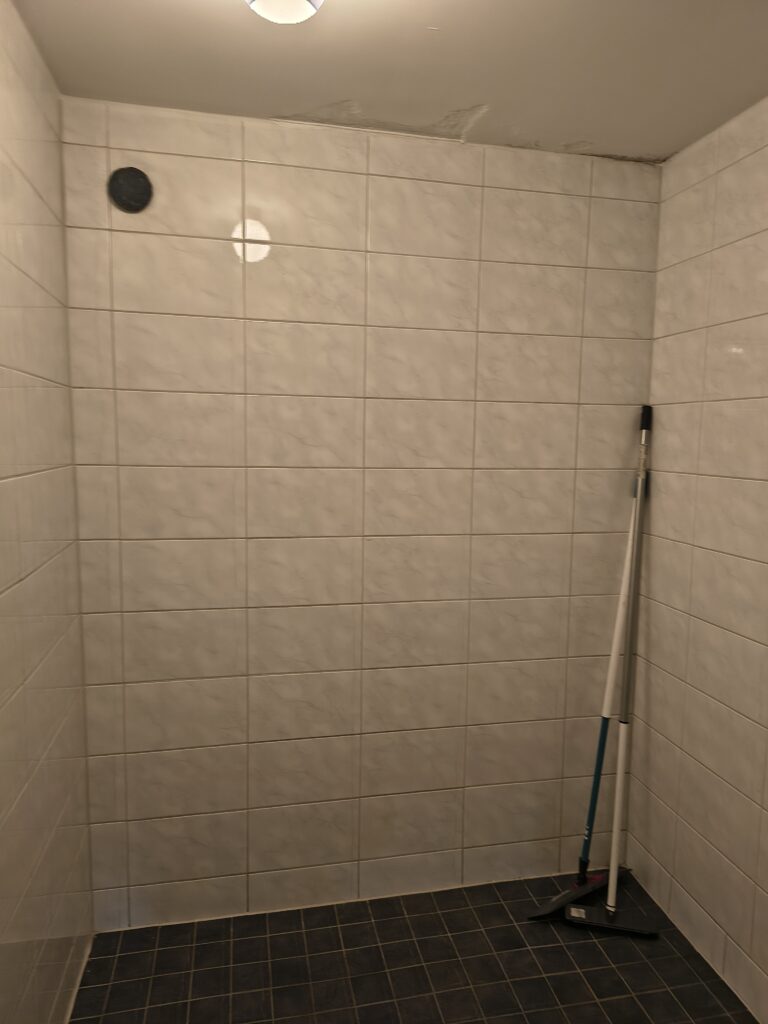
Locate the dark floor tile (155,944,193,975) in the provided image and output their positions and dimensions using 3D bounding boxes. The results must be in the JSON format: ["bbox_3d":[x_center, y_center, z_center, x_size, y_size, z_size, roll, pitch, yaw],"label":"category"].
[{"bbox_3d":[-0.567,1.218,1.920,0.099,0.009,0.099,-1,7,-13],"label":"dark floor tile"}]

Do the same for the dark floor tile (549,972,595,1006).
[{"bbox_3d":[0.481,1.230,1.826,0.097,0.009,0.097,0,6,-12],"label":"dark floor tile"}]

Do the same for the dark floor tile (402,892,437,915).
[{"bbox_3d":[0.103,1.201,2.172,0.099,0.009,0.099,-1,7,-13],"label":"dark floor tile"}]

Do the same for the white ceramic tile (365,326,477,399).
[{"bbox_3d":[0.109,-0.423,2.036,0.329,0.197,0.009,0,6,-12],"label":"white ceramic tile"}]

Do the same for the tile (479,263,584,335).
[{"bbox_3d":[0.437,-0.625,2.080,0.330,0.199,0.009,-1,7,-13],"label":"tile"}]

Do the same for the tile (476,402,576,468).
[{"bbox_3d":[0.432,-0.232,2.138,0.331,0.197,0.010,-1,7,-13],"label":"tile"}]

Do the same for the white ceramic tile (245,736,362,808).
[{"bbox_3d":[-0.235,0.770,2.110,0.332,0.198,0.010,-1,7,-13],"label":"white ceramic tile"}]

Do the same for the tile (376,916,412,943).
[{"bbox_3d":[0.027,1.210,2.047,0.097,0.009,0.097,0,7,-13],"label":"tile"}]

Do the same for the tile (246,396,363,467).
[{"bbox_3d":[-0.219,-0.226,1.992,0.331,0.197,0.010,-1,7,-13],"label":"tile"}]

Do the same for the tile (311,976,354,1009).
[{"bbox_3d":[-0.129,1.230,1.802,0.097,0.009,0.097,-1,6,-12],"label":"tile"}]

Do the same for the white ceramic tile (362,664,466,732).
[{"bbox_3d":[0.093,0.567,2.156,0.331,0.197,0.009,-1,7,-13],"label":"white ceramic tile"}]

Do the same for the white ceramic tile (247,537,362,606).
[{"bbox_3d":[-0.225,0.172,2.038,0.330,0.197,0.010,0,7,-13],"label":"white ceramic tile"}]

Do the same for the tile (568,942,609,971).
[{"bbox_3d":[0.564,1.229,1.963,0.097,0.009,0.097,0,7,-13],"label":"tile"}]

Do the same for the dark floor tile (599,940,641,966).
[{"bbox_3d":[0.667,1.232,1.991,0.099,0.010,0.095,-1,8,-12],"label":"dark floor tile"}]

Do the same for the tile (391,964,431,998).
[{"bbox_3d":[0.069,1.228,1.845,0.098,0.010,0.098,-1,6,-12],"label":"tile"}]

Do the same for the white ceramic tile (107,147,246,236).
[{"bbox_3d":[-0.532,-0.817,1.845,0.331,0.197,0.009,-1,7,-13],"label":"white ceramic tile"}]

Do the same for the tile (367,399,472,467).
[{"bbox_3d":[0.107,-0.229,2.065,0.331,0.197,0.010,-1,7,-13],"label":"tile"}]

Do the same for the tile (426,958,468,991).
[{"bbox_3d":[0.170,1.241,1.889,0.099,0.009,0.099,-1,6,-12],"label":"tile"}]

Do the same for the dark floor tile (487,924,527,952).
[{"bbox_3d":[0.344,1.209,2.002,0.097,0.009,0.097,0,6,-12],"label":"dark floor tile"}]

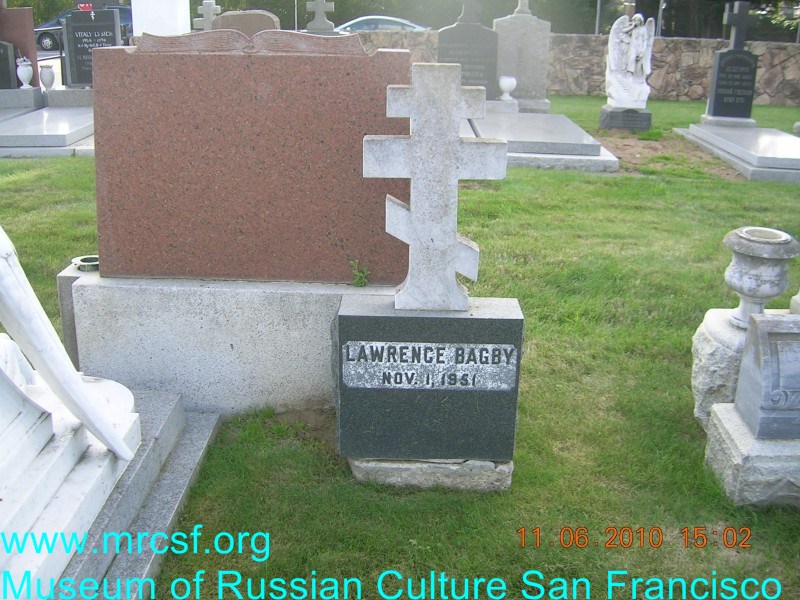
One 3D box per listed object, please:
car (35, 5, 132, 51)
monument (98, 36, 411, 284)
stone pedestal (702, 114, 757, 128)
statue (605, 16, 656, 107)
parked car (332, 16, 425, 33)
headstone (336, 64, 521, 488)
[{"bbox_3d":[-11.793,-10.056,29.948,4.700,1.600,1.820,1,21,2],"label":"car"},{"bbox_3d":[-0.574,-0.550,3.157,1.210,0.940,0.210,2,21,3],"label":"monument"},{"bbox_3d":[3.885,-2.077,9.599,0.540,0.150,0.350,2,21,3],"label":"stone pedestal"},{"bbox_3d":[2.987,-3.112,10.570,0.600,1.190,0.400,3,21,6],"label":"statue"},{"bbox_3d":[-0.566,-7.915,24.699,4.550,1.430,1.780,4,21,9],"label":"parked car"},{"bbox_3d":[0.101,-0.041,2.683,0.615,1.430,0.215,1,21,1],"label":"headstone"}]

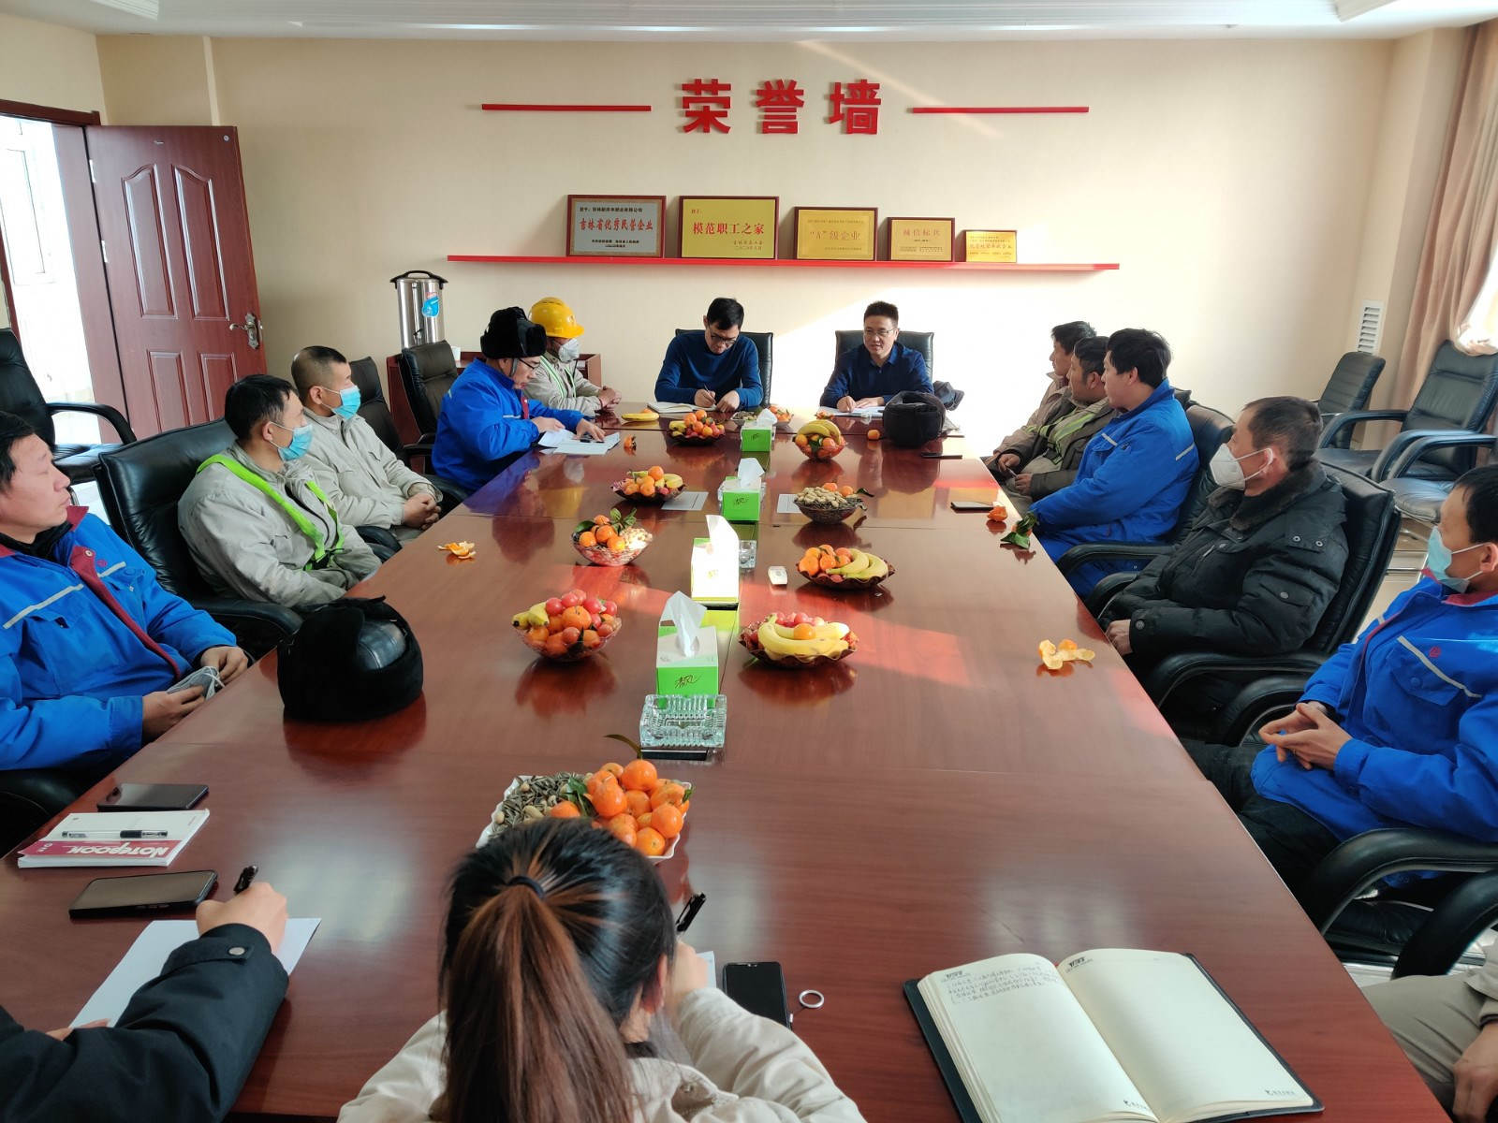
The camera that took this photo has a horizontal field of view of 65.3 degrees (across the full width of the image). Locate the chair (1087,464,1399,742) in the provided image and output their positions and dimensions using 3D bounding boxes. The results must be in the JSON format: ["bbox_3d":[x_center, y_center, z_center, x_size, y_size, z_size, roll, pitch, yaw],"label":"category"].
[{"bbox_3d":[1.183,0.289,3.029,0.660,1.070,0.670,1,17,3],"label":"chair"}]

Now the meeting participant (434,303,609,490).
[{"bbox_3d":[-0.981,-0.349,4.731,0.800,1.300,0.620,2,16,3],"label":"meeting participant"}]

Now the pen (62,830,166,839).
[{"bbox_3d":[-0.928,0.400,1.712,0.150,0.011,0.011,0,16,-3],"label":"pen"}]

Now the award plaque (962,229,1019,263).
[{"bbox_3d":[1.431,-1.859,6.900,0.305,0.195,0.020,2,3,3],"label":"award plaque"}]

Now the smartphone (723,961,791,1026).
[{"bbox_3d":[0.012,0.530,1.385,0.075,0.009,0.158,-1,17,-5],"label":"smartphone"}]

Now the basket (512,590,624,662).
[{"bbox_3d":[-0.383,0.124,2.471,0.237,0.130,0.235,1,16,3],"label":"basket"}]

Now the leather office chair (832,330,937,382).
[{"bbox_3d":[0.698,-0.606,6.090,0.630,1.080,0.670,2,16,3],"label":"leather office chair"}]

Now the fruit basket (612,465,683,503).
[{"bbox_3d":[-0.333,-0.261,3.866,0.235,0.114,0.235,1,17,3],"label":"fruit basket"}]

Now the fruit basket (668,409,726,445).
[{"bbox_3d":[-0.216,-0.561,4.845,0.243,0.135,0.243,1,17,3],"label":"fruit basket"}]

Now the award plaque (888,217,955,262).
[{"bbox_3d":[0.983,-1.830,6.659,0.376,0.237,0.025,1,9,3],"label":"award plaque"}]

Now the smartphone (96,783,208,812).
[{"bbox_3d":[-0.953,0.380,1.873,0.149,0.009,0.075,1,16,2],"label":"smartphone"}]

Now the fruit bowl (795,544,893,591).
[{"bbox_3d":[0.244,0.008,2.995,0.245,0.097,0.245,1,17,3],"label":"fruit bowl"}]

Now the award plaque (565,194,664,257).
[{"bbox_3d":[-0.760,-1.929,6.734,0.566,0.342,0.025,1,9,3],"label":"award plaque"}]

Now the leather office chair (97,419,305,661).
[{"bbox_3d":[-1.228,0.220,3.148,0.670,1.080,0.630,4,17,13],"label":"leather office chair"}]

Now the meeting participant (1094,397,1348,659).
[{"bbox_3d":[1.043,0.224,2.890,0.780,1.270,0.580,2,16,5],"label":"meeting participant"}]

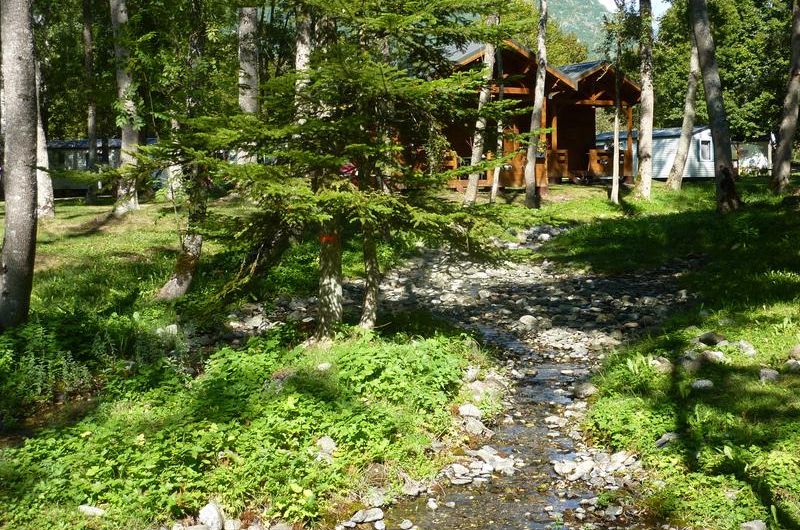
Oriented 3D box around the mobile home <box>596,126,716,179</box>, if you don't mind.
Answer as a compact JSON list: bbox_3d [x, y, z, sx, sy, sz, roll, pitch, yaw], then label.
[{"bbox_3d":[13.799,-5.929,55.723,3.400,2.950,6.900,-5,6,-41],"label":"mobile home"}]

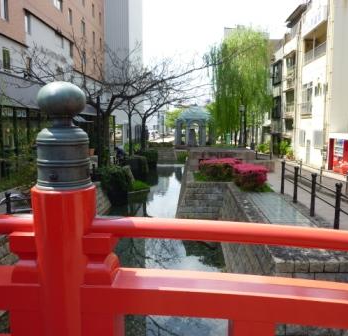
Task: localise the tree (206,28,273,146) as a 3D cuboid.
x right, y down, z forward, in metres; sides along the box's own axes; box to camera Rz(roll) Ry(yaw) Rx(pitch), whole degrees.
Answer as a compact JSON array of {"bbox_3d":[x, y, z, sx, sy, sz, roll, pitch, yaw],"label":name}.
[{"bbox_3d":[5.139,-6.165,25.978,4.800,9.521,4.800,1,6,5],"label":"tree"}]

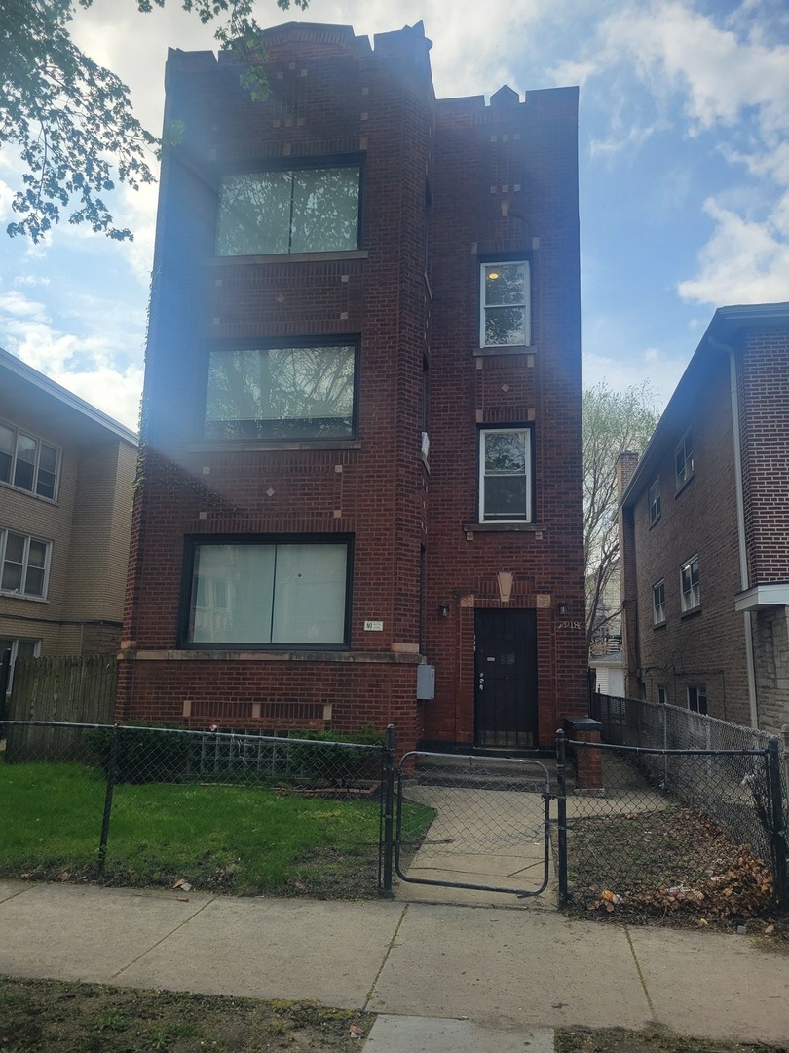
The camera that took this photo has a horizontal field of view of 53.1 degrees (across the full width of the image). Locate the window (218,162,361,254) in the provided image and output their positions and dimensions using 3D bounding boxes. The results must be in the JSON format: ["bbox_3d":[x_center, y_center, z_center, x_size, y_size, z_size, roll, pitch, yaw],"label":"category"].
[{"bbox_3d":[-1.653,-4.920,12.229,2.290,1.567,0.120,0,-11,8],"label":"window"}]

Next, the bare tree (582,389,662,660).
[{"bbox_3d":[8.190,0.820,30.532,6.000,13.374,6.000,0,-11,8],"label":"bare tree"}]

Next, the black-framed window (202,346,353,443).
[{"bbox_3d":[-1.697,-1.975,11.670,2.321,1.505,0.120,0,-11,8],"label":"black-framed window"}]

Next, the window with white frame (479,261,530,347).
[{"bbox_3d":[1.809,-3.645,12.966,0.806,1.488,0.120,0,-11,8],"label":"window with white frame"}]

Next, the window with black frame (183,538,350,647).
[{"bbox_3d":[-1.822,0.935,11.129,2.427,1.549,0.120,0,-11,8],"label":"window with black frame"}]

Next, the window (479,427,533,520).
[{"bbox_3d":[1.743,-0.802,12.429,0.796,1.517,0.120,0,-11,8],"label":"window"}]

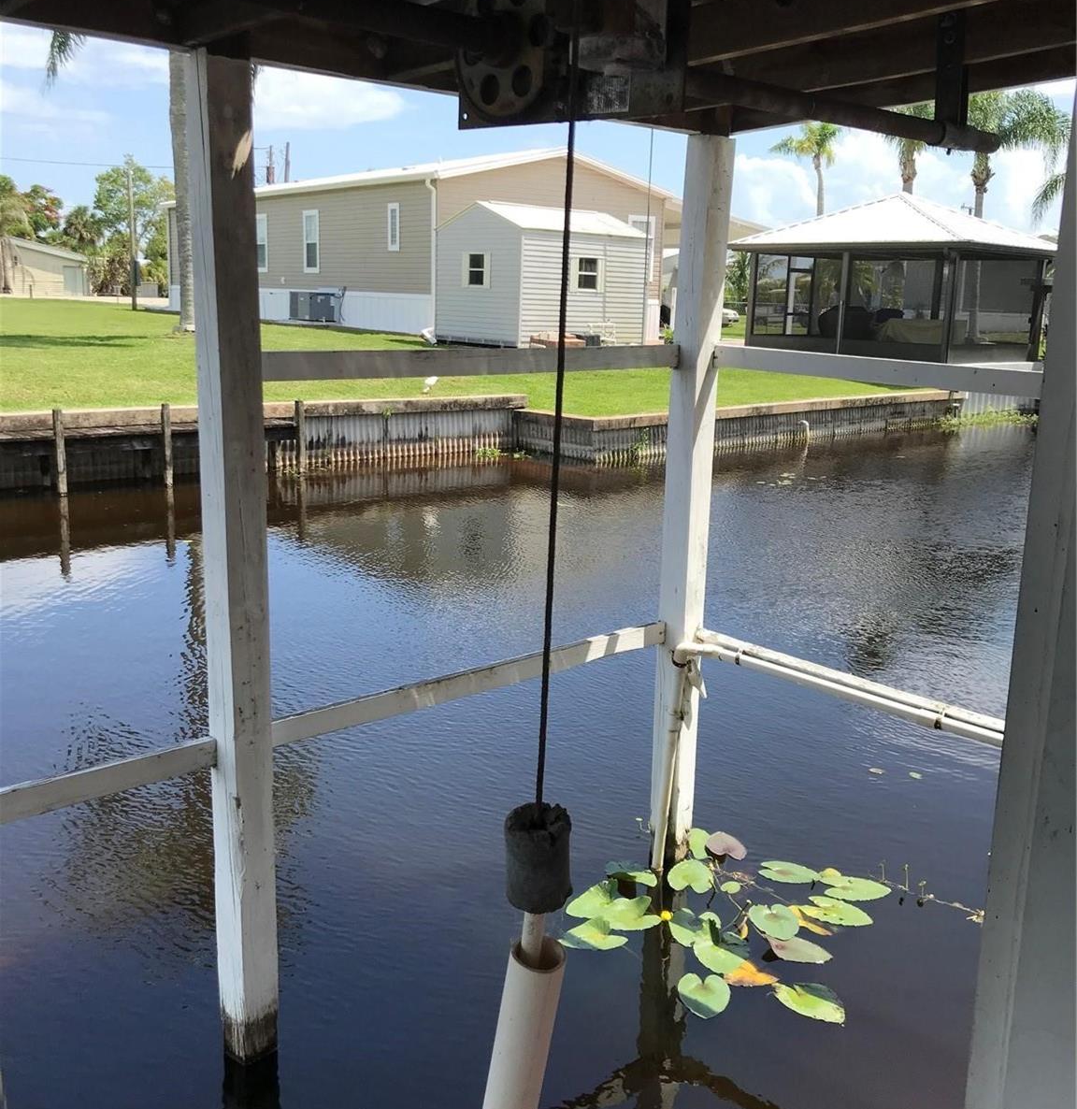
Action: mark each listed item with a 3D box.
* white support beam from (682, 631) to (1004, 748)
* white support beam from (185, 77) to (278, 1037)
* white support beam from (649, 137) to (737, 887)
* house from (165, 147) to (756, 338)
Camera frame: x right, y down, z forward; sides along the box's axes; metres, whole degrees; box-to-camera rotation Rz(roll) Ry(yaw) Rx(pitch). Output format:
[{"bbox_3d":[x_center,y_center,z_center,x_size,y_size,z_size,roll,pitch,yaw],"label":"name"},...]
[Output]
[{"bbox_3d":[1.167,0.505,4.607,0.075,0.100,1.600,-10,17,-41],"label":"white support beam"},{"bbox_3d":[-0.959,0.139,3.696,0.140,3.230,0.140,-10,17,-41],"label":"white support beam"},{"bbox_3d":[0.667,-0.131,5.181,0.140,3.280,0.140,-10,17,-41],"label":"white support beam"},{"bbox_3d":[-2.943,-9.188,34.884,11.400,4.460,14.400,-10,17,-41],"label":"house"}]

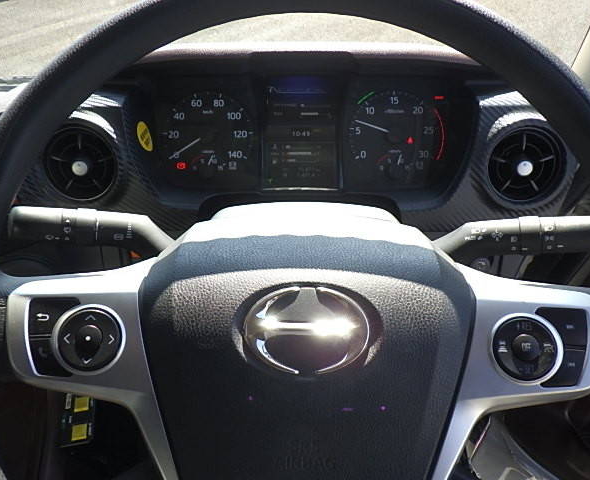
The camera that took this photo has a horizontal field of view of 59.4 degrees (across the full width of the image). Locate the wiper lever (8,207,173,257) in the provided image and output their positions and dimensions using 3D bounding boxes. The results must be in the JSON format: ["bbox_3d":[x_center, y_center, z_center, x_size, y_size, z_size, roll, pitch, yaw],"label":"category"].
[{"bbox_3d":[-0.144,-0.005,0.373,0.120,0.034,0.037,0,80,-5],"label":"wiper lever"}]

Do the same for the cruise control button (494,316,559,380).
[{"bbox_3d":[0.143,0.067,0.321,0.040,0.011,0.039,0,80,0],"label":"cruise control button"}]

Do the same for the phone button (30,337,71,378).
[{"bbox_3d":[-0.151,0.072,0.319,0.025,0.009,0.023,0,80,0],"label":"phone button"}]

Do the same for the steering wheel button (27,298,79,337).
[{"bbox_3d":[-0.150,0.047,0.321,0.031,0.009,0.024,0,80,0],"label":"steering wheel button"}]

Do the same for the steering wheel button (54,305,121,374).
[{"bbox_3d":[-0.128,0.062,0.321,0.040,0.011,0.039,0,80,0],"label":"steering wheel button"}]

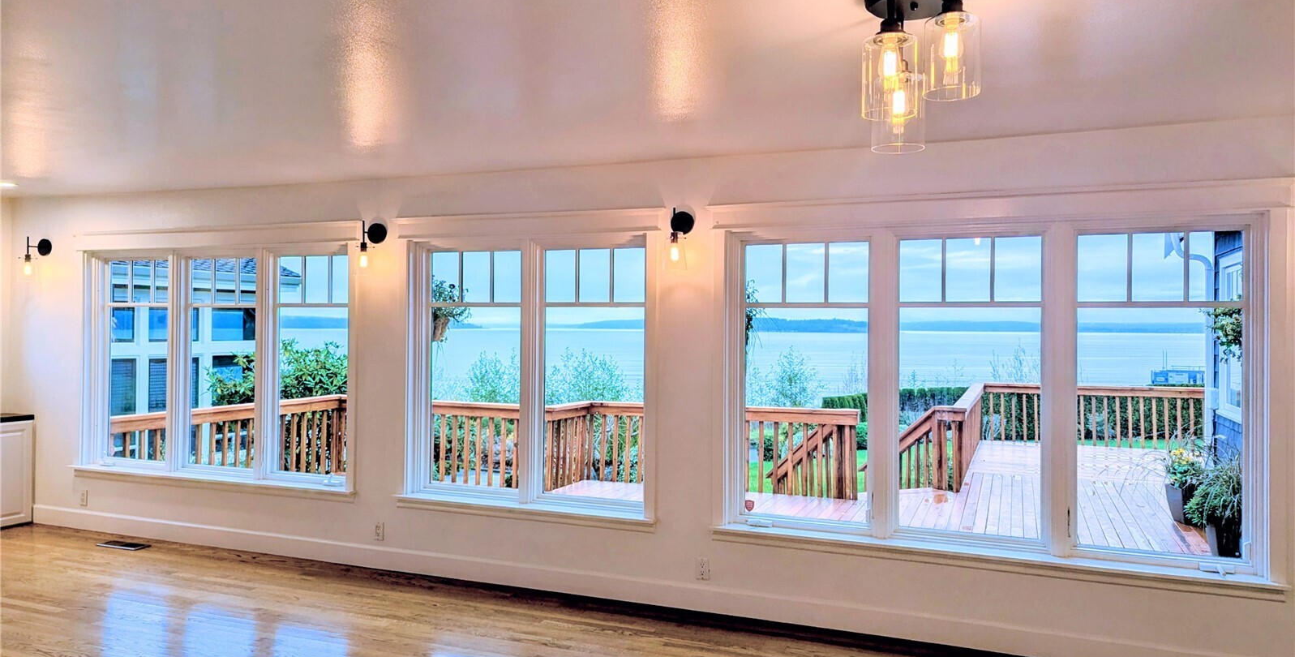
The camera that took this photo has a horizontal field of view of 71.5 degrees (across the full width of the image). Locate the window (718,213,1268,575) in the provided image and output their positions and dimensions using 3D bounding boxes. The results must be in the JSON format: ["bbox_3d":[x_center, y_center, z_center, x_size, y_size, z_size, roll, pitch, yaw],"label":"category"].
[{"bbox_3d":[1.509,0.276,4.343,2.500,1.610,0.140,0,0,23],"label":"window"}]

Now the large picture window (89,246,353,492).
[{"bbox_3d":[-3.034,0.236,6.270,2.470,1.570,0.140,0,0,23],"label":"large picture window"}]

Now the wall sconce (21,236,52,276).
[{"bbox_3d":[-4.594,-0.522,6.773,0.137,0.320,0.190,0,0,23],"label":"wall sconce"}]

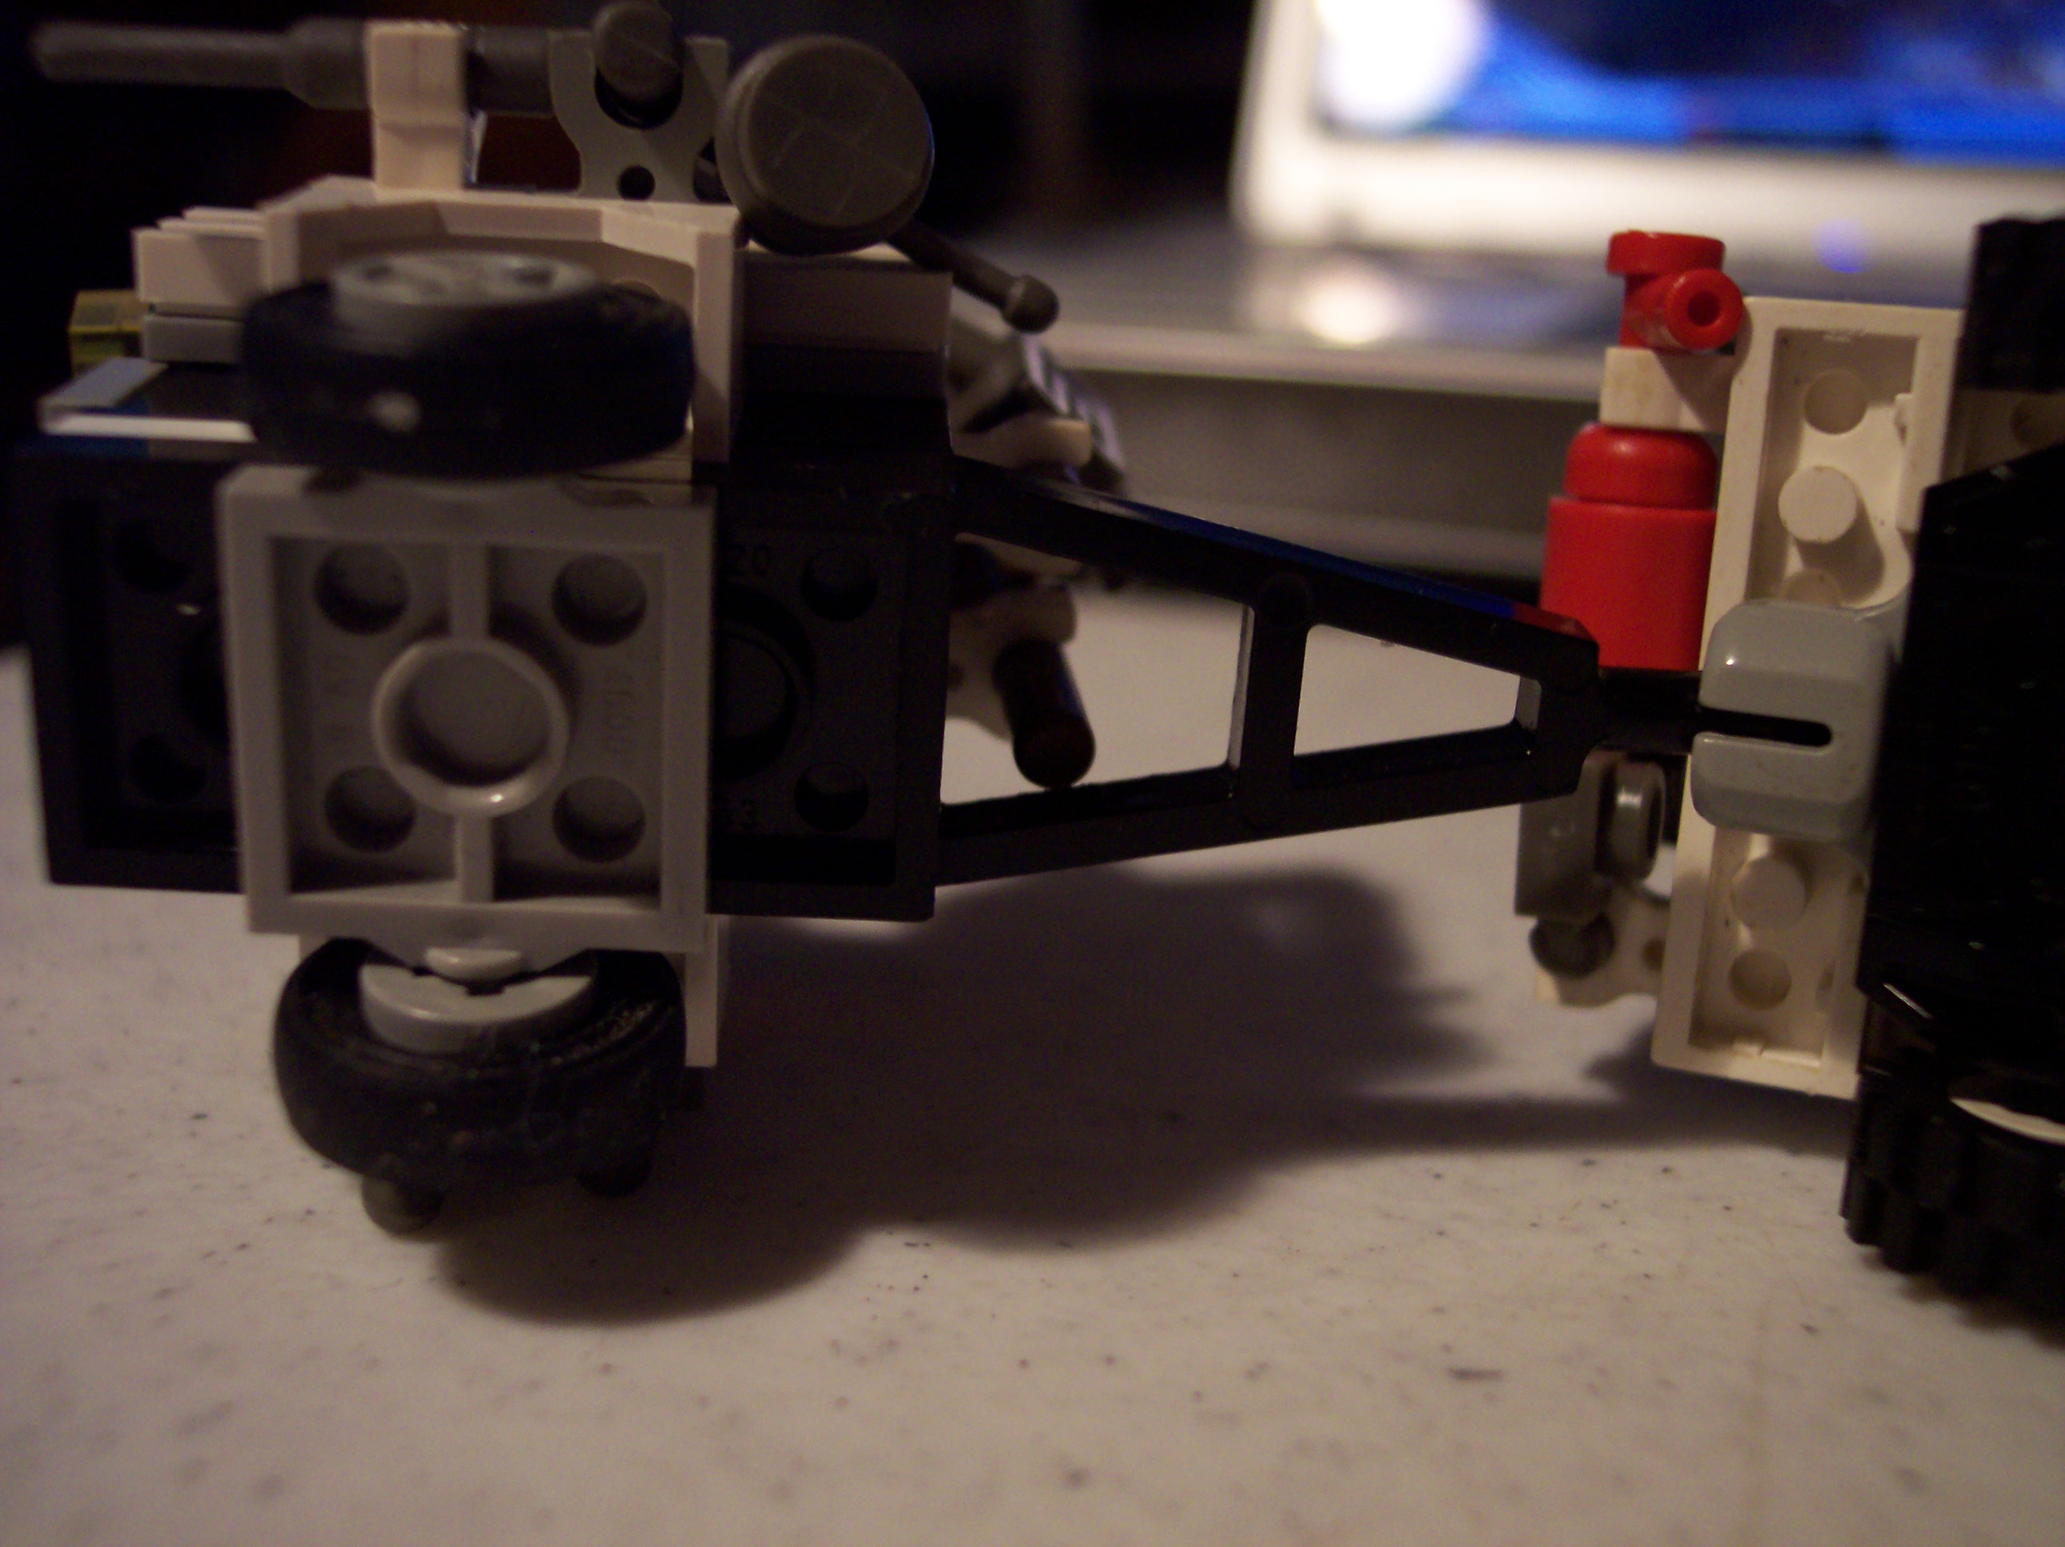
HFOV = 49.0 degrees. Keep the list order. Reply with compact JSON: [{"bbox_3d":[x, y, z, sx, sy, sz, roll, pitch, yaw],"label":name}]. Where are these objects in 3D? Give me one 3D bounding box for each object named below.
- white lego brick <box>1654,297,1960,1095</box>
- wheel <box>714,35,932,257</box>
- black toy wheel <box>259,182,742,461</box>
[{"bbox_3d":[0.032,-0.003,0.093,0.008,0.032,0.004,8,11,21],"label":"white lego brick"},{"bbox_3d":[-0.008,-0.024,0.085,0.008,0.008,0.004,-2,6,-18],"label":"wheel"},{"bbox_3d":[-0.018,-0.013,0.073,0.014,0.006,0.014,3,21,-4],"label":"black toy wheel"}]

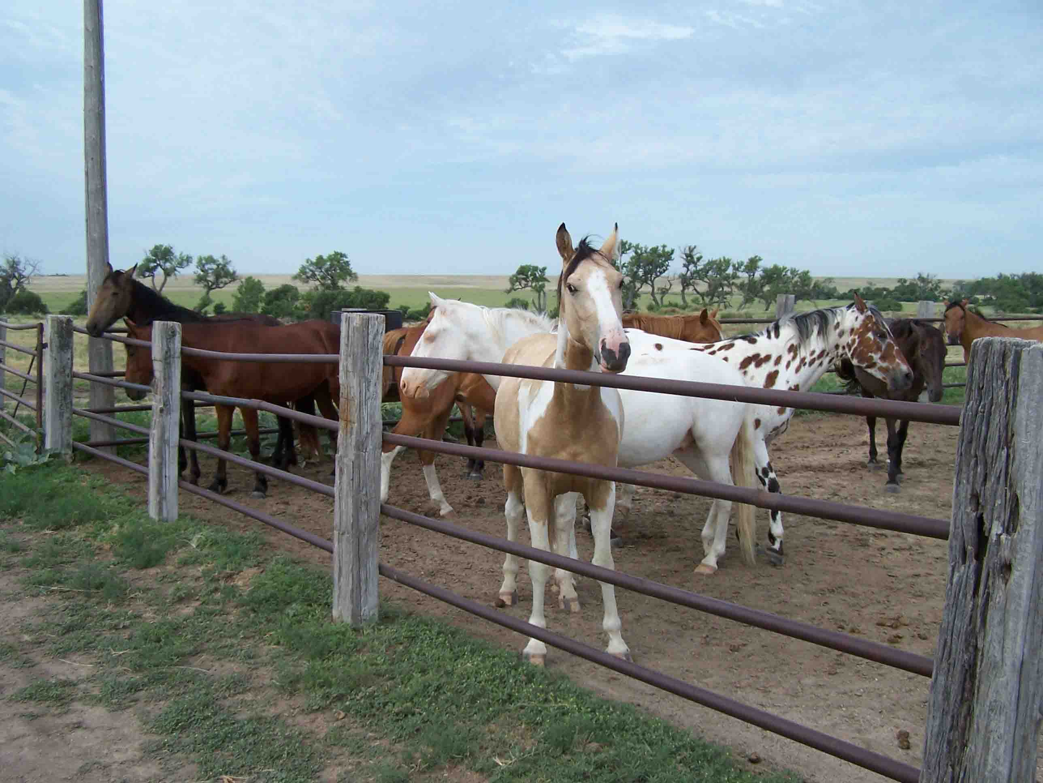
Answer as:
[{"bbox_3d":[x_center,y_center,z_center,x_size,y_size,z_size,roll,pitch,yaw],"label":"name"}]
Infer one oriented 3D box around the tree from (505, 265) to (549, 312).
[{"bbox_3d":[0.425,-6.798,75.843,2.900,3.172,2.700,1,6,0],"label":"tree"}]

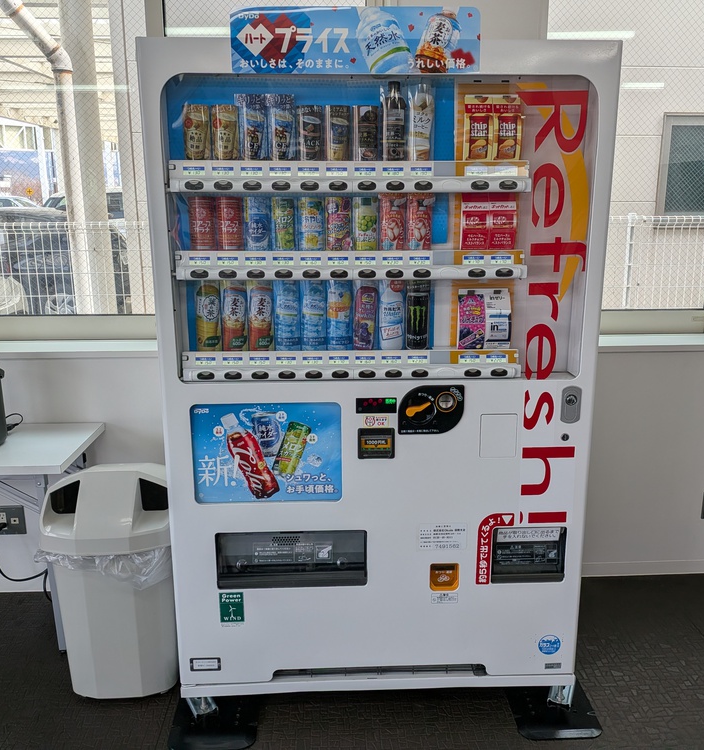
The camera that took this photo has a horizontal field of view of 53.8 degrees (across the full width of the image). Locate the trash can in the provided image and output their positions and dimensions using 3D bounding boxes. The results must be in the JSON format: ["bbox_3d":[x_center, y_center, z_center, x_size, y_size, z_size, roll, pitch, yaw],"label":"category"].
[{"bbox_3d":[-0.718,0.618,2.155,0.413,0.711,0.302,-1,13,-2],"label":"trash can"}]

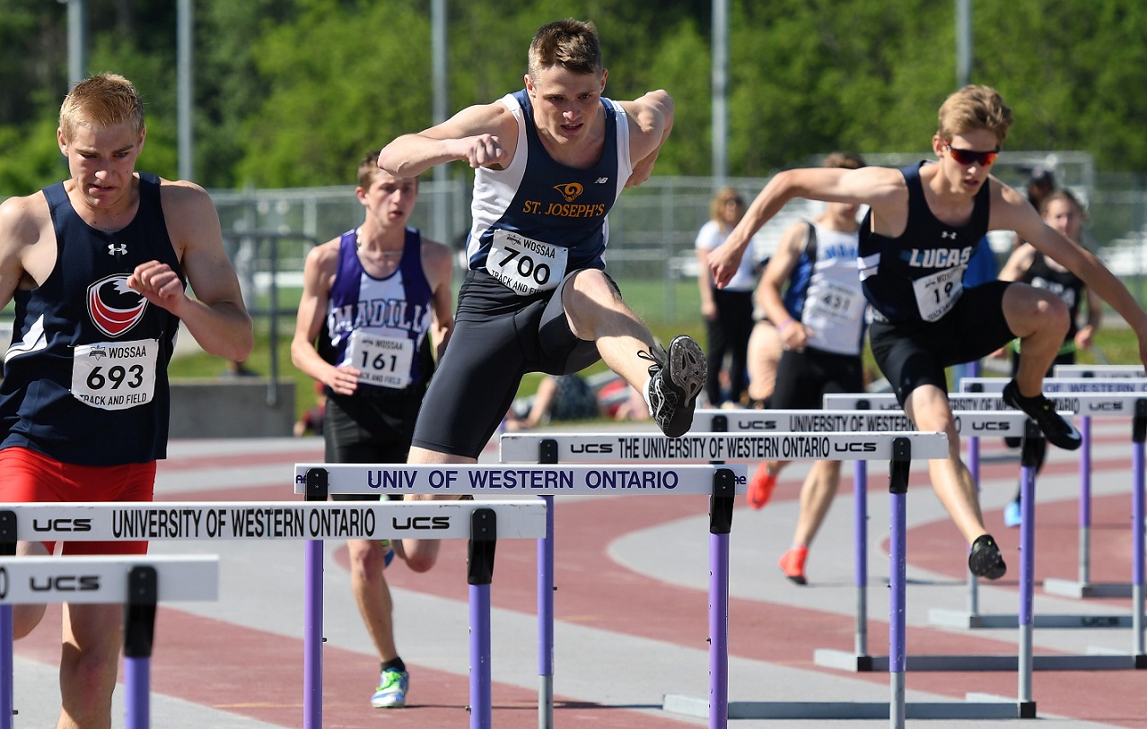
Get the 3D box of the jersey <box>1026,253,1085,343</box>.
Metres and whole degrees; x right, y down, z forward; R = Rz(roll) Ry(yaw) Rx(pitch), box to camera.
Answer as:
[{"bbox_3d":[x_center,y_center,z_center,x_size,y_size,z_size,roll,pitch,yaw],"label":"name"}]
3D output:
[{"bbox_3d":[2.360,-0.352,36.300,0.310,0.490,0.250,0,5,-10],"label":"jersey"}]

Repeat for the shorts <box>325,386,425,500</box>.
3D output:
[{"bbox_3d":[-0.598,0.253,22.450,0.330,0.410,0.330,0,1,-6],"label":"shorts"}]

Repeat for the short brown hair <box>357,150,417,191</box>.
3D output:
[{"bbox_3d":[-0.564,-0.576,22.380,0.185,0.165,0.210,0,4,-20],"label":"short brown hair"}]

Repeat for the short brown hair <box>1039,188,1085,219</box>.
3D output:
[{"bbox_3d":[2.404,-0.775,36.300,0.200,0.175,0.210,0,1,-10],"label":"short brown hair"}]

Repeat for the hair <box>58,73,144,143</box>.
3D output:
[{"bbox_3d":[-1.024,-0.551,16.050,0.185,0.175,0.210,0,11,2],"label":"hair"}]

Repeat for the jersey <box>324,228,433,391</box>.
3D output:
[{"bbox_3d":[-0.585,-0.168,22.380,0.330,0.500,0.280,0,7,-5],"label":"jersey"}]

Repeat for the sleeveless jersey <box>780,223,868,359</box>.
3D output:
[{"bbox_3d":[1.034,-0.316,30.250,0.360,0.550,0.280,0,6,-18],"label":"sleeveless jersey"}]

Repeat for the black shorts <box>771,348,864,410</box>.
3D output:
[{"bbox_3d":[1.002,0.088,30.300,0.380,0.370,0.330,0,1,-14],"label":"black shorts"}]

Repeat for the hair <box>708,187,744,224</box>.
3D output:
[{"bbox_3d":[0.973,-1.004,47.000,0.200,0.250,0.220,-1,1,-35],"label":"hair"}]

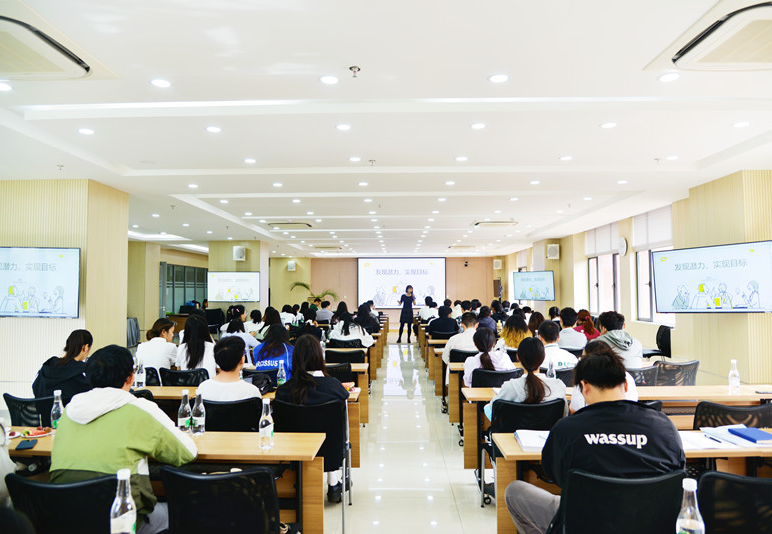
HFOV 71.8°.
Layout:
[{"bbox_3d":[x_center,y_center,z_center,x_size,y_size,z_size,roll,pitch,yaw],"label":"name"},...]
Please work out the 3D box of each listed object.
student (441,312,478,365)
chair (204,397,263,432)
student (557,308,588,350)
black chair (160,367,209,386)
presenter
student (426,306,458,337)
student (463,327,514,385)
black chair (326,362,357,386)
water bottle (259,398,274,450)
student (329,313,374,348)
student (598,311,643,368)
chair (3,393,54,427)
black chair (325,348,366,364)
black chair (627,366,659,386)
[{"bbox_3d":[0.984,1.210,6.782,0.520,1.270,0.800,0,-3,1],"label":"student"},{"bbox_3d":[-0.988,1.274,3.572,0.480,0.860,0.550,0,-3,1],"label":"chair"},{"bbox_3d":[2.305,1.184,6.752,0.490,1.320,0.780,0,-3,1],"label":"student"},{"bbox_3d":[-1.725,1.310,4.808,0.480,0.850,0.540,0,-2,1],"label":"black chair"},{"bbox_3d":[0.600,1.345,15.171,0.550,1.635,0.360,0,-2,-7],"label":"presenter"},{"bbox_3d":[0.935,1.265,8.840,0.500,1.245,0.750,0,-2,1],"label":"student"},{"bbox_3d":[0.886,1.132,4.822,0.480,1.164,0.800,0,-2,1],"label":"student"},{"bbox_3d":[-0.512,1.294,5.000,0.470,0.870,0.570,0,-3,1],"label":"black chair"},{"bbox_3d":[-0.579,0.760,2.591,0.067,0.232,0.067,0,-2,1],"label":"water bottle"},{"bbox_3d":[-0.476,1.248,7.673,0.580,1.210,0.720,0,-2,1],"label":"student"},{"bbox_3d":[2.030,1.058,4.911,0.530,1.313,0.850,0,-3,-7],"label":"student"},{"bbox_3d":[-2.122,1.250,3.600,0.480,0.860,0.580,-1,-3,9],"label":"chair"},{"bbox_3d":[-0.455,1.402,6.477,0.480,0.860,0.550,0,-3,1],"label":"black chair"},{"bbox_3d":[2.145,1.294,4.819,0.480,0.850,0.540,0,-2,1],"label":"black chair"}]

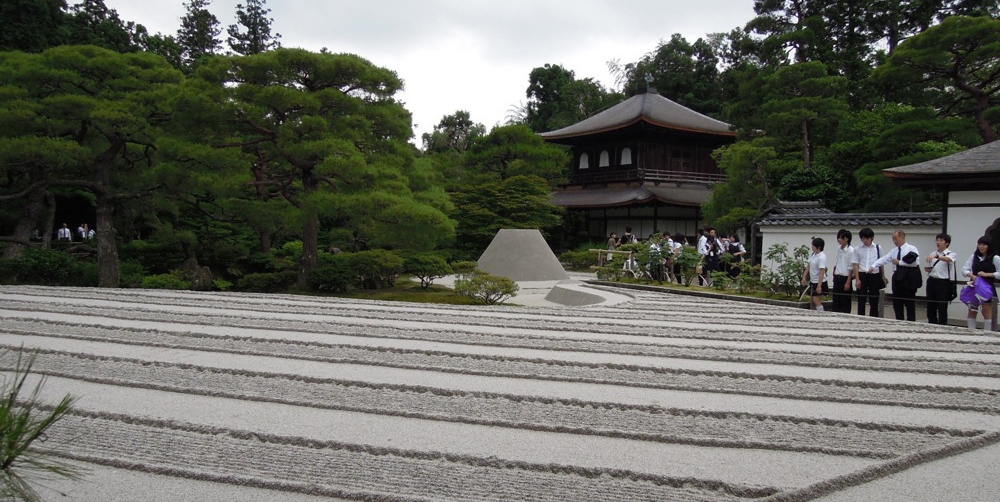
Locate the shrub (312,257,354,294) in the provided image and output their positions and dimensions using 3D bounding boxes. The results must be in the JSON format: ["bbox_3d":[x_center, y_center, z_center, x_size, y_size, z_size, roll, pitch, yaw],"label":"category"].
[{"bbox_3d":[-3.867,0.546,16.100,0.946,0.811,0.927,1,2,-13],"label":"shrub"}]

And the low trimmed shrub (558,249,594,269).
[{"bbox_3d":[3.123,0.327,28.300,1.584,0.831,1.469,1,2,6],"label":"low trimmed shrub"}]

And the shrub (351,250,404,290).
[{"bbox_3d":[-3.039,0.471,17.200,1.299,0.939,1.273,1,2,-10],"label":"shrub"}]

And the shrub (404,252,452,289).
[{"bbox_3d":[-1.805,0.486,17.500,1.175,0.869,1.151,1,2,-6],"label":"shrub"}]

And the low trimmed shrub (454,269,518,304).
[{"bbox_3d":[-0.278,0.732,14.300,1.280,0.720,1.188,1,2,-1],"label":"low trimmed shrub"}]

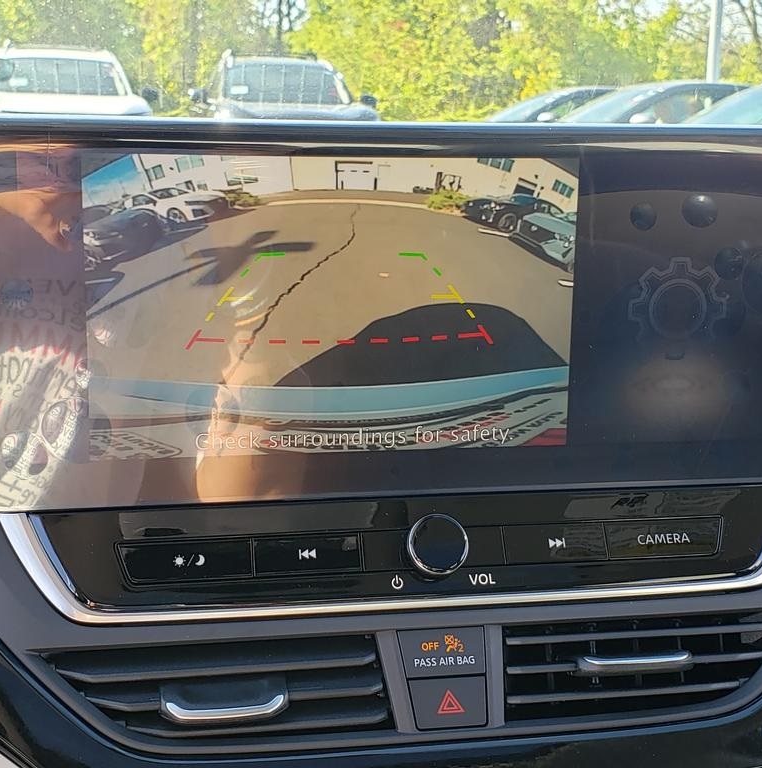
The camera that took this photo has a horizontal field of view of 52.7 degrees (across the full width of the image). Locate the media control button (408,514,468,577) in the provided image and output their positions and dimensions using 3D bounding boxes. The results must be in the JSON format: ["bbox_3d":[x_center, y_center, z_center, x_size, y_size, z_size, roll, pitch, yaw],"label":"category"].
[{"bbox_3d":[0.021,0.062,0.292,0.022,0.013,0.022,-1,65,-7],"label":"media control button"}]

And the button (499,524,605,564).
[{"bbox_3d":[0.069,0.064,0.307,0.042,0.008,0.015,-1,65,-7],"label":"button"}]

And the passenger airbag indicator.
[{"bbox_3d":[0.023,0.101,0.287,0.033,0.010,0.017,-1,63,-7],"label":"passenger airbag indicator"}]

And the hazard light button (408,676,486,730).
[{"bbox_3d":[0.024,0.116,0.279,0.028,0.010,0.017,-1,63,-7],"label":"hazard light button"}]

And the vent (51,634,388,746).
[{"bbox_3d":[-0.057,0.112,0.277,0.122,0.025,0.034,-1,63,-7],"label":"vent"}]

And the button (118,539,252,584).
[{"bbox_3d":[-0.074,0.068,0.290,0.051,0.008,0.016,-1,65,-7],"label":"button"}]

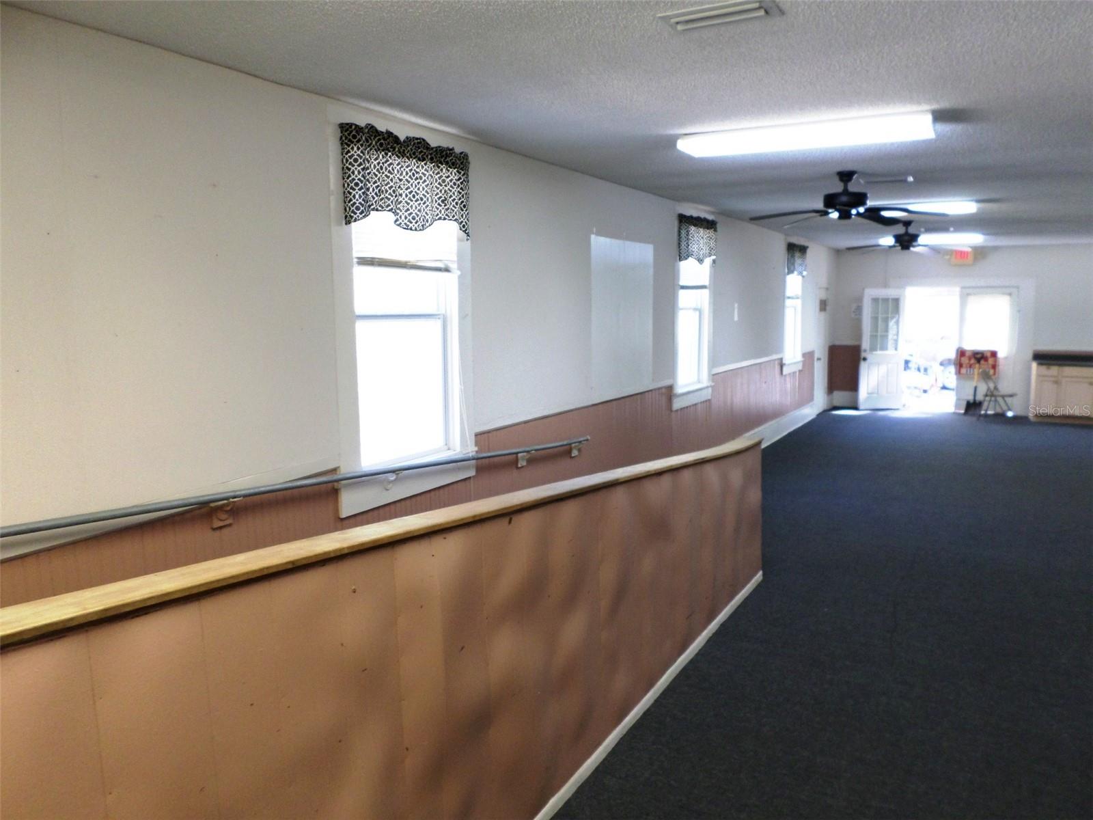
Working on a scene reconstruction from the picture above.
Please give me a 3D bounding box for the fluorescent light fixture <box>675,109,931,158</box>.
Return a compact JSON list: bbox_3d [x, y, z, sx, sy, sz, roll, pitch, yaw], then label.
[{"bbox_3d":[1.295,-1.386,4.017,1.220,0.072,0.300,5,9,30],"label":"fluorescent light fixture"}]

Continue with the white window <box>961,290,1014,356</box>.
[{"bbox_3d":[7.146,-1.419,12.779,0.716,0.995,0.060,5,9,30],"label":"white window"}]

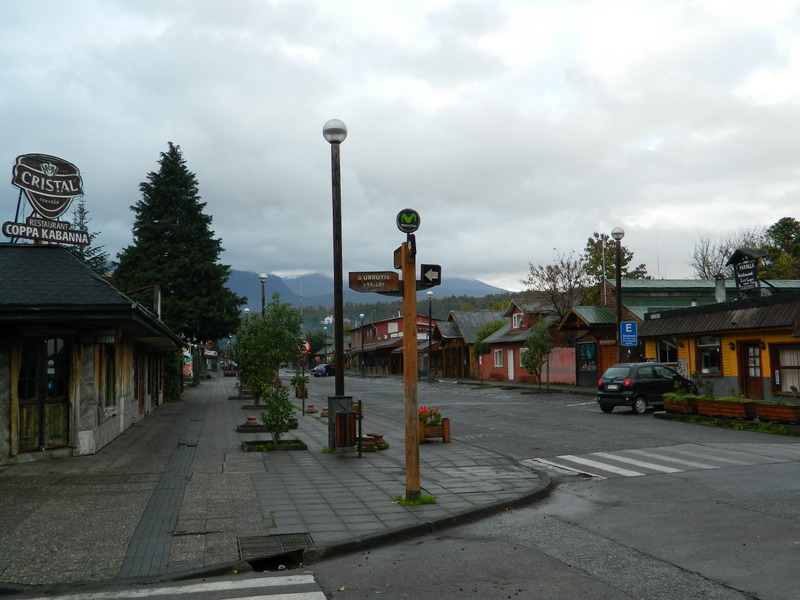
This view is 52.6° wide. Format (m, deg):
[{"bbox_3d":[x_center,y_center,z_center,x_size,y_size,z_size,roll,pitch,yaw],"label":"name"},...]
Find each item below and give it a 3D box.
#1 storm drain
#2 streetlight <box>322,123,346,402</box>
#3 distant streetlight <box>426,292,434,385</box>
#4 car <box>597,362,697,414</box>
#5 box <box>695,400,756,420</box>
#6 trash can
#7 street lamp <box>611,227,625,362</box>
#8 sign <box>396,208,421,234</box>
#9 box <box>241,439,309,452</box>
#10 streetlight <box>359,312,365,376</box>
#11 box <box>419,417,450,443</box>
[{"bbox_3d":[-1.076,2.220,7.070,0.670,0.150,0.870,0,-4,-12],"label":"storm drain"},{"bbox_3d":[-1.163,-0.698,15.176,0.468,5.505,0.468,0,-5,-12],"label":"streetlight"},{"bbox_3d":[2.003,2.441,53.300,0.468,6.048,0.468,0,-5,-12],"label":"distant streetlight"},{"bbox_3d":[7.773,2.745,25.200,3.500,1.500,1.500,2,-5,-32],"label":"car"},{"bbox_3d":[8.213,2.747,20.243,0.550,0.380,2.032,0,-5,-12],"label":"box"},{"bbox_3d":[-0.888,2.129,13.350,0.360,0.590,0.360,0,-4,-12],"label":"trash can"},{"bbox_3d":[7.613,0.524,28.185,0.468,6.150,0.468,0,-5,-12],"label":"street lamp"},{"bbox_3d":[0.103,-0.935,9.607,0.290,0.290,0.060,0,-5,-12],"label":"sign"},{"bbox_3d":[-2.443,2.809,15.648,1.200,0.110,1.180,0,-5,-12],"label":"box"},{"bbox_3d":[-3.458,4.098,74.000,0.450,5.800,0.450,0,-4,-12],"label":"streetlight"},{"bbox_3d":[0.613,2.592,16.131,0.635,0.490,0.600,0,-5,-12],"label":"box"}]

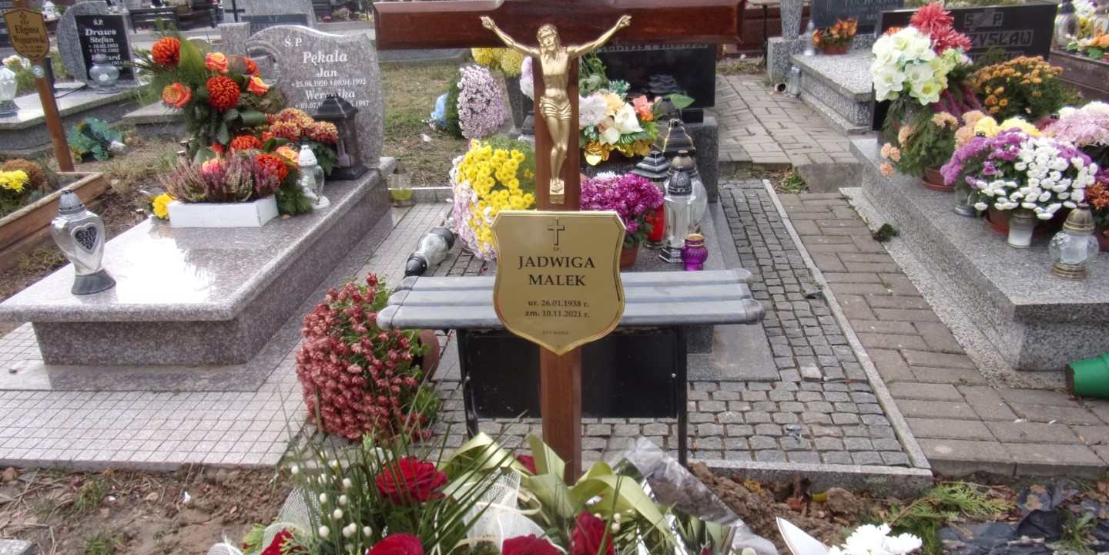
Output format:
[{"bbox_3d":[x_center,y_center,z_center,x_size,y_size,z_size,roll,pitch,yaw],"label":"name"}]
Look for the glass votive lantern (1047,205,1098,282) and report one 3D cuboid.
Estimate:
[{"bbox_3d":[1.548,-0.106,2.290,0.128,0.220,0.128,-1,21,6],"label":"glass votive lantern"}]

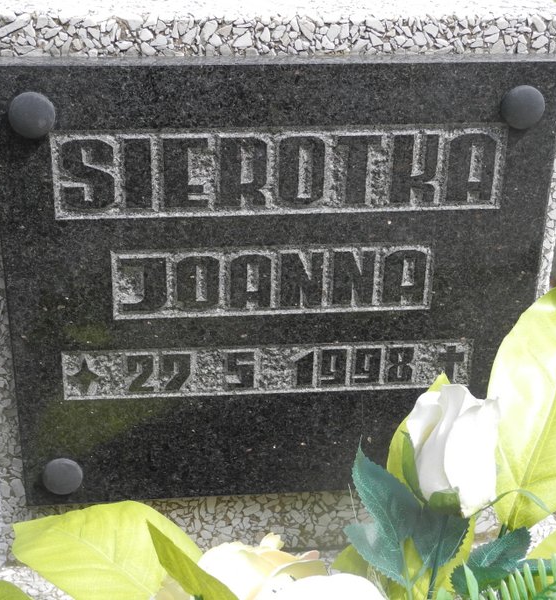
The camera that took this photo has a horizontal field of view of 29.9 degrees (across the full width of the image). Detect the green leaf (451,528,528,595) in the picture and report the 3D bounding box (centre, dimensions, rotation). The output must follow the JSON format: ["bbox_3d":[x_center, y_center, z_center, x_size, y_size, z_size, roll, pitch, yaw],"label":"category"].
[{"bbox_3d":[0.141,0.173,0.690,0.053,0.034,0.030,-1,24,-5],"label":"green leaf"}]

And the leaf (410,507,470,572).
[{"bbox_3d":[0.112,0.163,0.715,0.042,0.052,0.018,11,12,-2],"label":"leaf"}]

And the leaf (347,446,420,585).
[{"bbox_3d":[0.071,0.146,0.700,0.051,0.092,0.024,-19,9,-4],"label":"leaf"}]

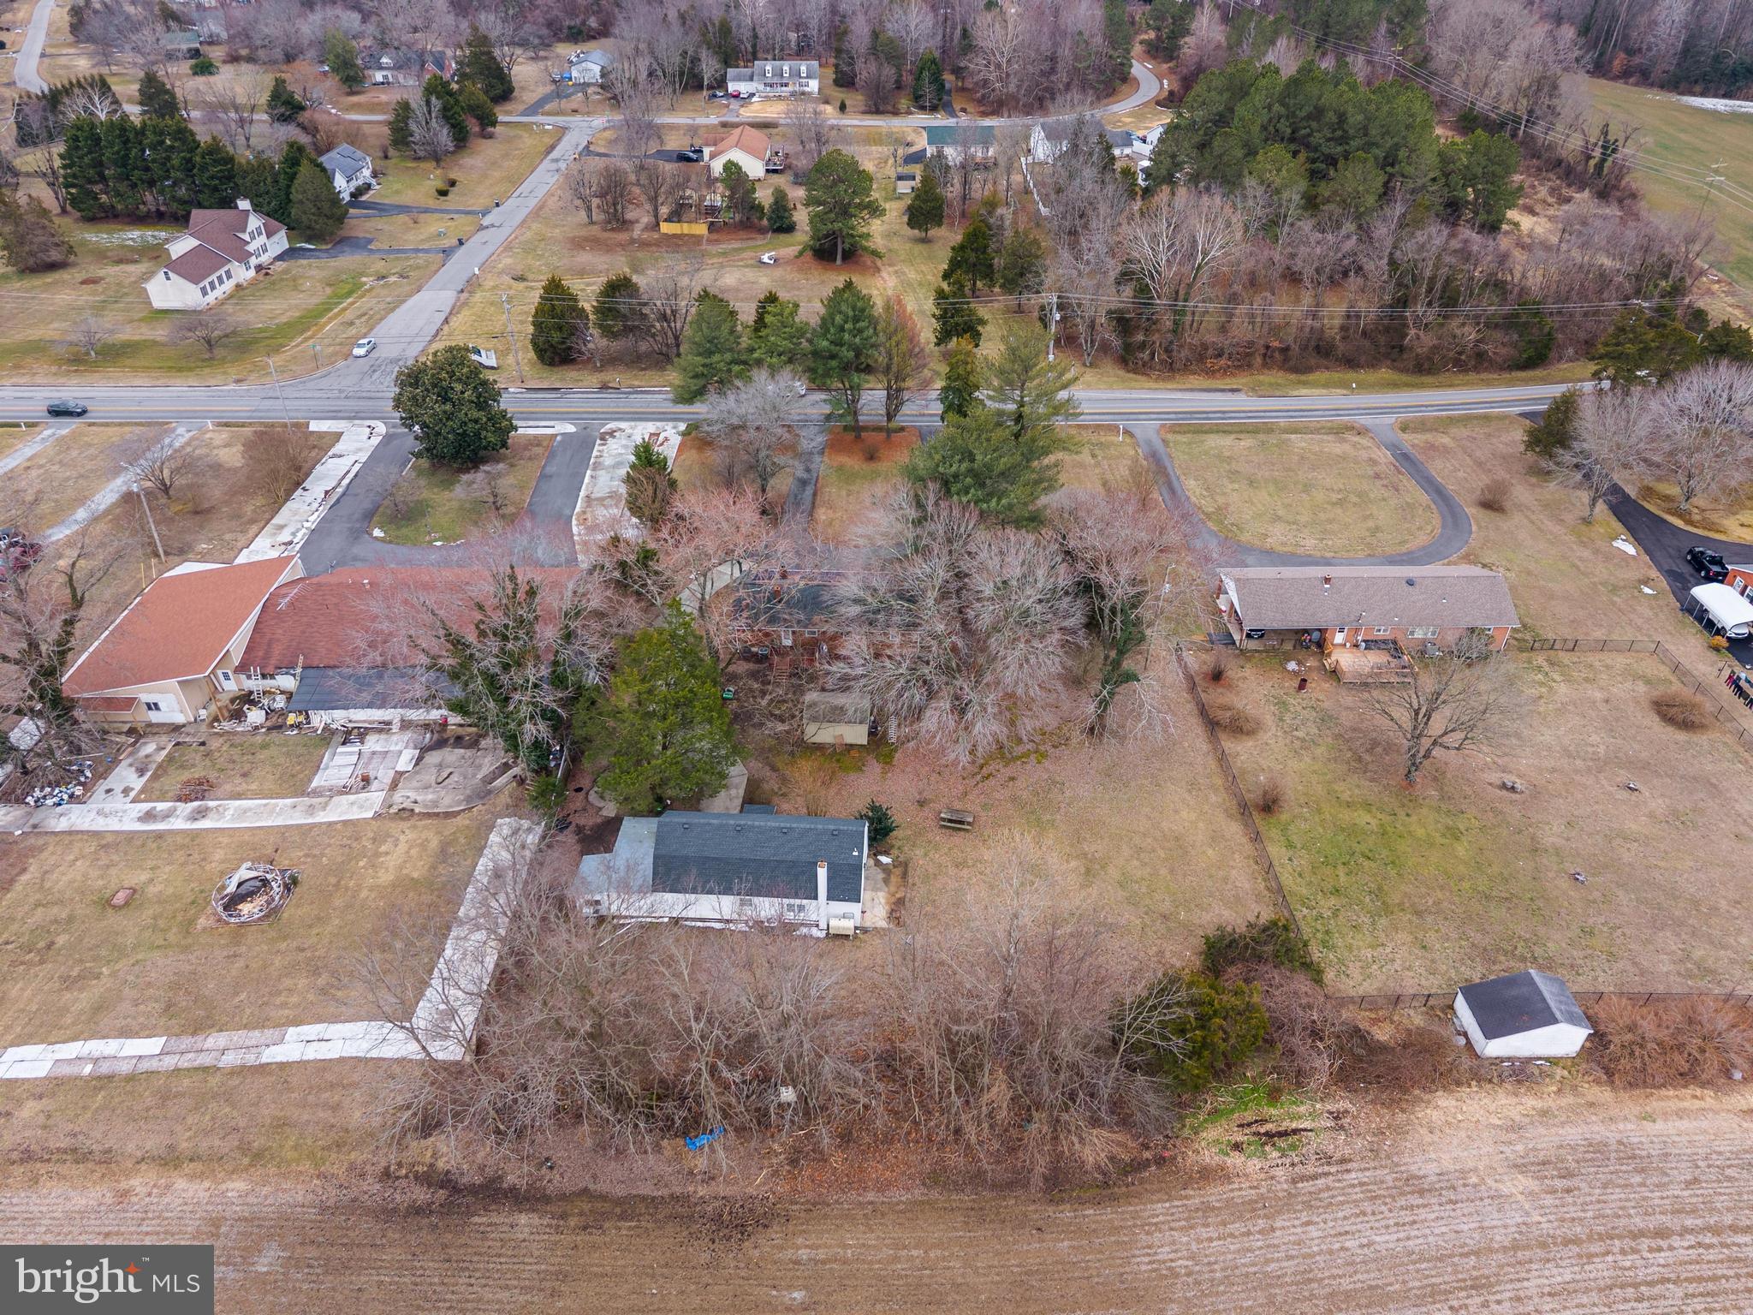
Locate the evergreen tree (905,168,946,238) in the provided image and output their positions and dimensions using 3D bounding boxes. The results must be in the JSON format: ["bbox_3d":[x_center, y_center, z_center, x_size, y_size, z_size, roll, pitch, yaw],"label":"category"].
[{"bbox_3d":[7.590,-70.370,188.030,6.410,10.700,6.410,0,37,0],"label":"evergreen tree"}]

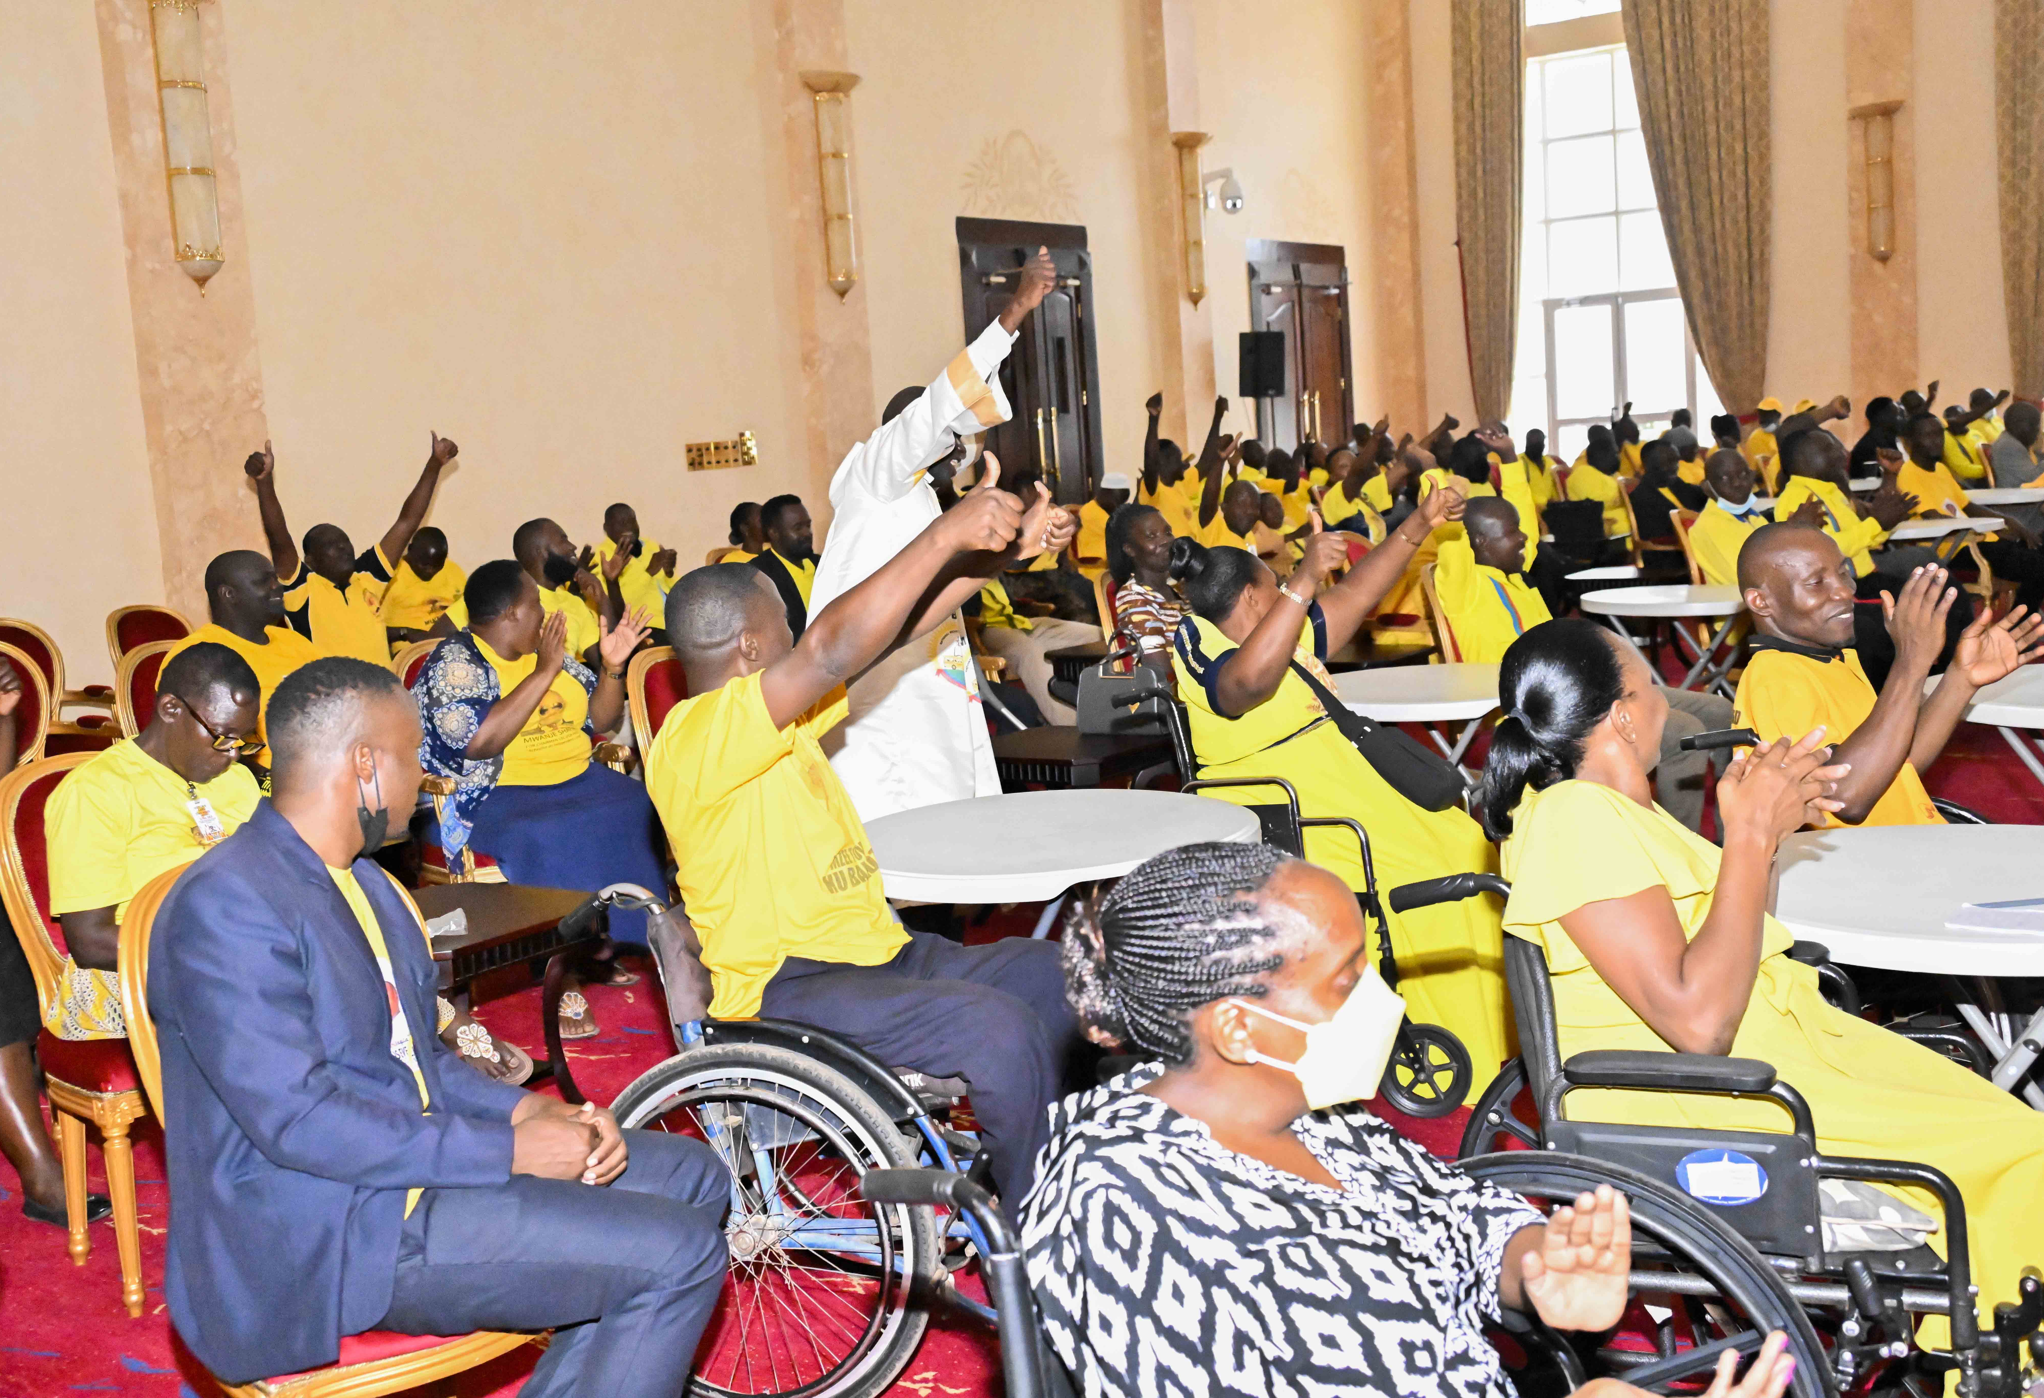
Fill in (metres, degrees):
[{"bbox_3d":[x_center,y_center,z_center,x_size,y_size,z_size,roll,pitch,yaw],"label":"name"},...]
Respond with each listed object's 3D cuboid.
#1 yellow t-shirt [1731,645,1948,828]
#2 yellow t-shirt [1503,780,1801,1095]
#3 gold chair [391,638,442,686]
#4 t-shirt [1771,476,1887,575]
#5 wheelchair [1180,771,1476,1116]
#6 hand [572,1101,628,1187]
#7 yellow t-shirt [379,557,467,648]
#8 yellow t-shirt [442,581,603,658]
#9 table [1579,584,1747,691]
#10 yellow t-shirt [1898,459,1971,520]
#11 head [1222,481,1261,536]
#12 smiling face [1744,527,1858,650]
[{"bbox_3d":[1.512,0.144,3.850,0.360,0.540,0.480,1,10,35],"label":"yellow t-shirt"},{"bbox_3d":[0.803,0.304,2.700,0.340,0.410,0.430,-2,7,16],"label":"yellow t-shirt"},{"bbox_3d":[-1.414,0.392,5.700,0.580,1.050,0.620,-9,9,-32],"label":"gold chair"},{"bbox_3d":[2.930,-0.582,7.600,0.360,0.520,0.480,1,10,37],"label":"t-shirt"},{"bbox_3d":[0.618,0.421,4.804,0.980,0.910,0.640,-1,8,21],"label":"wheelchair"},{"bbox_3d":[-0.533,0.559,2.640,0.100,0.120,0.090,0,9,30],"label":"hand"},{"bbox_3d":[-2.542,-0.331,8.900,0.280,0.520,0.430,3,10,44],"label":"yellow t-shirt"},{"bbox_3d":[-1.635,-0.118,6.850,0.470,0.560,0.290,-10,9,-38],"label":"yellow t-shirt"},{"bbox_3d":[2.487,-0.019,7.716,0.800,0.740,0.800,0,8,32],"label":"table"},{"bbox_3d":[4.447,-0.908,10.100,0.440,0.500,0.300,-8,8,-30],"label":"yellow t-shirt"},{"bbox_3d":[0.887,-0.771,8.500,0.160,0.240,0.200,-7,8,-21],"label":"head"},{"bbox_3d":[1.438,-0.203,3.870,0.170,0.235,0.200,-11,10,-38],"label":"smiling face"}]

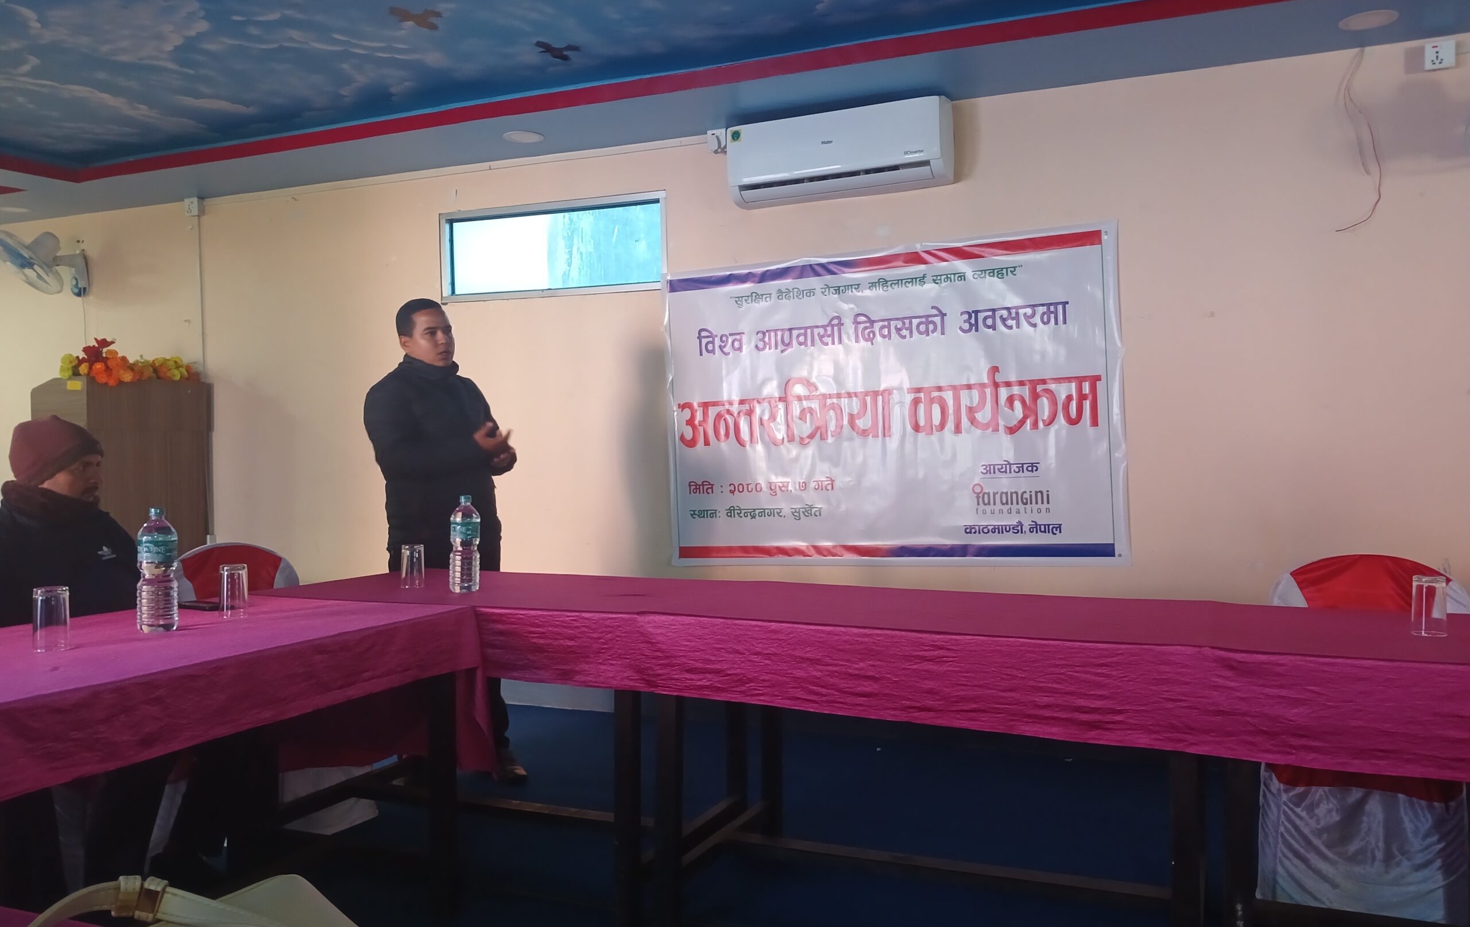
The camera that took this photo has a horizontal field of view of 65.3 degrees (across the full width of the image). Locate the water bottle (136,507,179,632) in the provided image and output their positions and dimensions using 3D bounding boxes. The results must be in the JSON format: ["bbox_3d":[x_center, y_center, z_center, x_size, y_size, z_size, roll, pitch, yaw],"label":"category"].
[{"bbox_3d":[-1.274,0.230,2.527,0.088,0.262,0.088,-1,0,23],"label":"water bottle"}]

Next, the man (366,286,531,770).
[{"bbox_3d":[-1.007,0.247,3.932,0.440,1.680,0.520,0,0,29],"label":"man"}]

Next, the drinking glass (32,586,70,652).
[{"bbox_3d":[-1.349,0.304,2.260,0.073,0.118,0.073,-1,0,23],"label":"drinking glass"}]

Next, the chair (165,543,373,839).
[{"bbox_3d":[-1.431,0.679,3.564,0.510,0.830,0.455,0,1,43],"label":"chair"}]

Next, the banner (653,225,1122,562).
[{"bbox_3d":[0.560,-0.217,4.471,1.820,1.220,0.025,-2,0,23],"label":"banner"}]

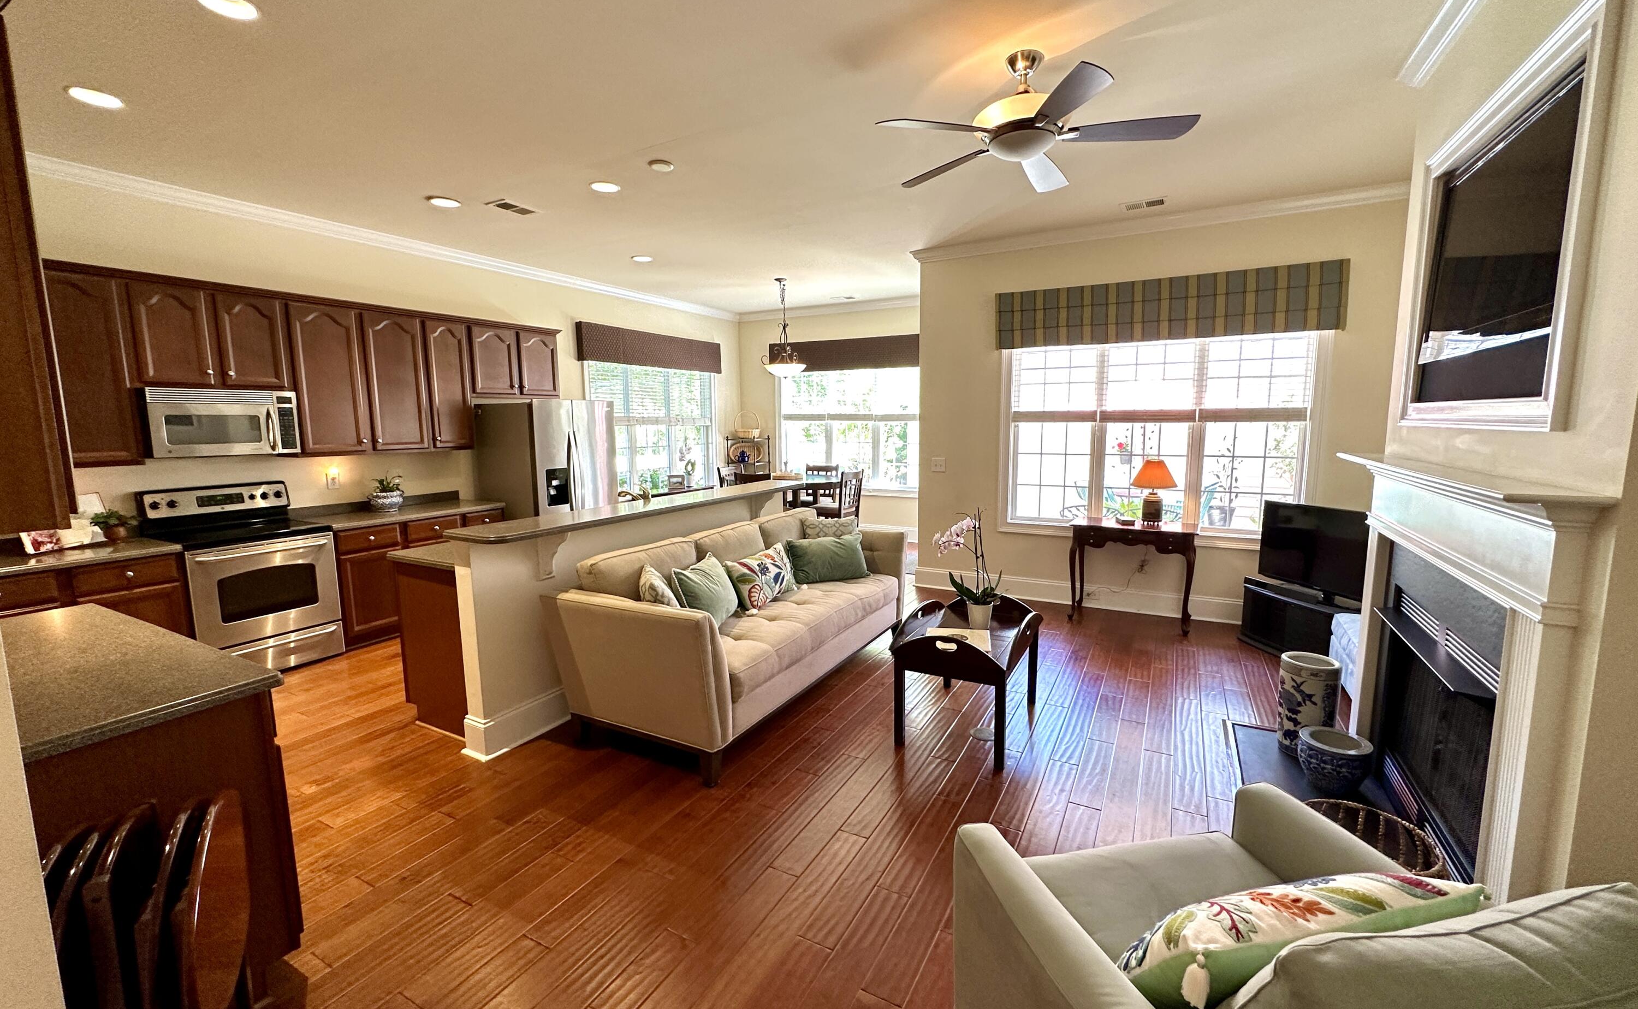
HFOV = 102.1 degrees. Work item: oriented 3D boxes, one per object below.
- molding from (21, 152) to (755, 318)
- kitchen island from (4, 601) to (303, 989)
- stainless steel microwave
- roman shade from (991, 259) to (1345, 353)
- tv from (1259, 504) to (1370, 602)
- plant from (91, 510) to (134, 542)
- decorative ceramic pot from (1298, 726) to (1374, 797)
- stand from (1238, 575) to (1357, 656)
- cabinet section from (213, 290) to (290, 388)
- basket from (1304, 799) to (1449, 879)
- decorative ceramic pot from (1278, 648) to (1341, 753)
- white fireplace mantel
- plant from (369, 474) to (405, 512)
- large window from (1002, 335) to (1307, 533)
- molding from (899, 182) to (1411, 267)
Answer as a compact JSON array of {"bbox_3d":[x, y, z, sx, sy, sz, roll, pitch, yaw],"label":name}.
[{"bbox_3d":[-2.806,-2.221,6.307,0.085,0.100,7.050,4,8,29],"label":"molding"},{"bbox_3d":[-2.235,0.906,1.918,1.480,0.914,0.635,4,8,29],"label":"kitchen island"},{"bbox_3d":[-3.883,-0.527,4.274,0.390,0.413,0.758,4,8,29],"label":"stainless steel microwave"},{"bbox_3d":[2.578,-1.494,5.112,2.360,0.467,0.120,4,8,29],"label":"roman shade"},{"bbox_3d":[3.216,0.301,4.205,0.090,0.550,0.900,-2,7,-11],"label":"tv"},{"bbox_3d":[-4.161,0.127,3.894,0.180,0.192,0.190,4,8,29],"label":"plant"},{"bbox_3d":[2.214,1.114,2.848,0.256,0.210,0.256,4,8,29],"label":"decorative ceramic pot"},{"bbox_3d":[3.294,0.813,4.396,0.450,0.420,0.820,-2,7,-9],"label":"stand"},{"bbox_3d":[-3.800,-1.060,4.379,0.320,0.595,0.389,4,8,29],"label":"cabinet section"},{"bbox_3d":[1.796,1.187,2.197,0.400,0.250,0.400,4,8,29],"label":"basket"},{"bbox_3d":[2.321,0.951,3.145,0.230,0.440,0.230,4,8,29],"label":"decorative ceramic pot"},{"bbox_3d":[2.055,0.577,2.325,0.180,1.410,1.890,4,8,29],"label":"white fireplace mantel"},{"bbox_3d":[-3.400,-0.085,5.225,0.220,0.303,0.230,4,8,29],"label":"plant"},{"bbox_3d":[2.607,-0.560,5.311,2.220,1.700,0.120,4,8,29],"label":"large window"},{"bbox_3d":[2.417,-2.123,5.134,3.550,0.100,0.100,4,8,29],"label":"molding"}]

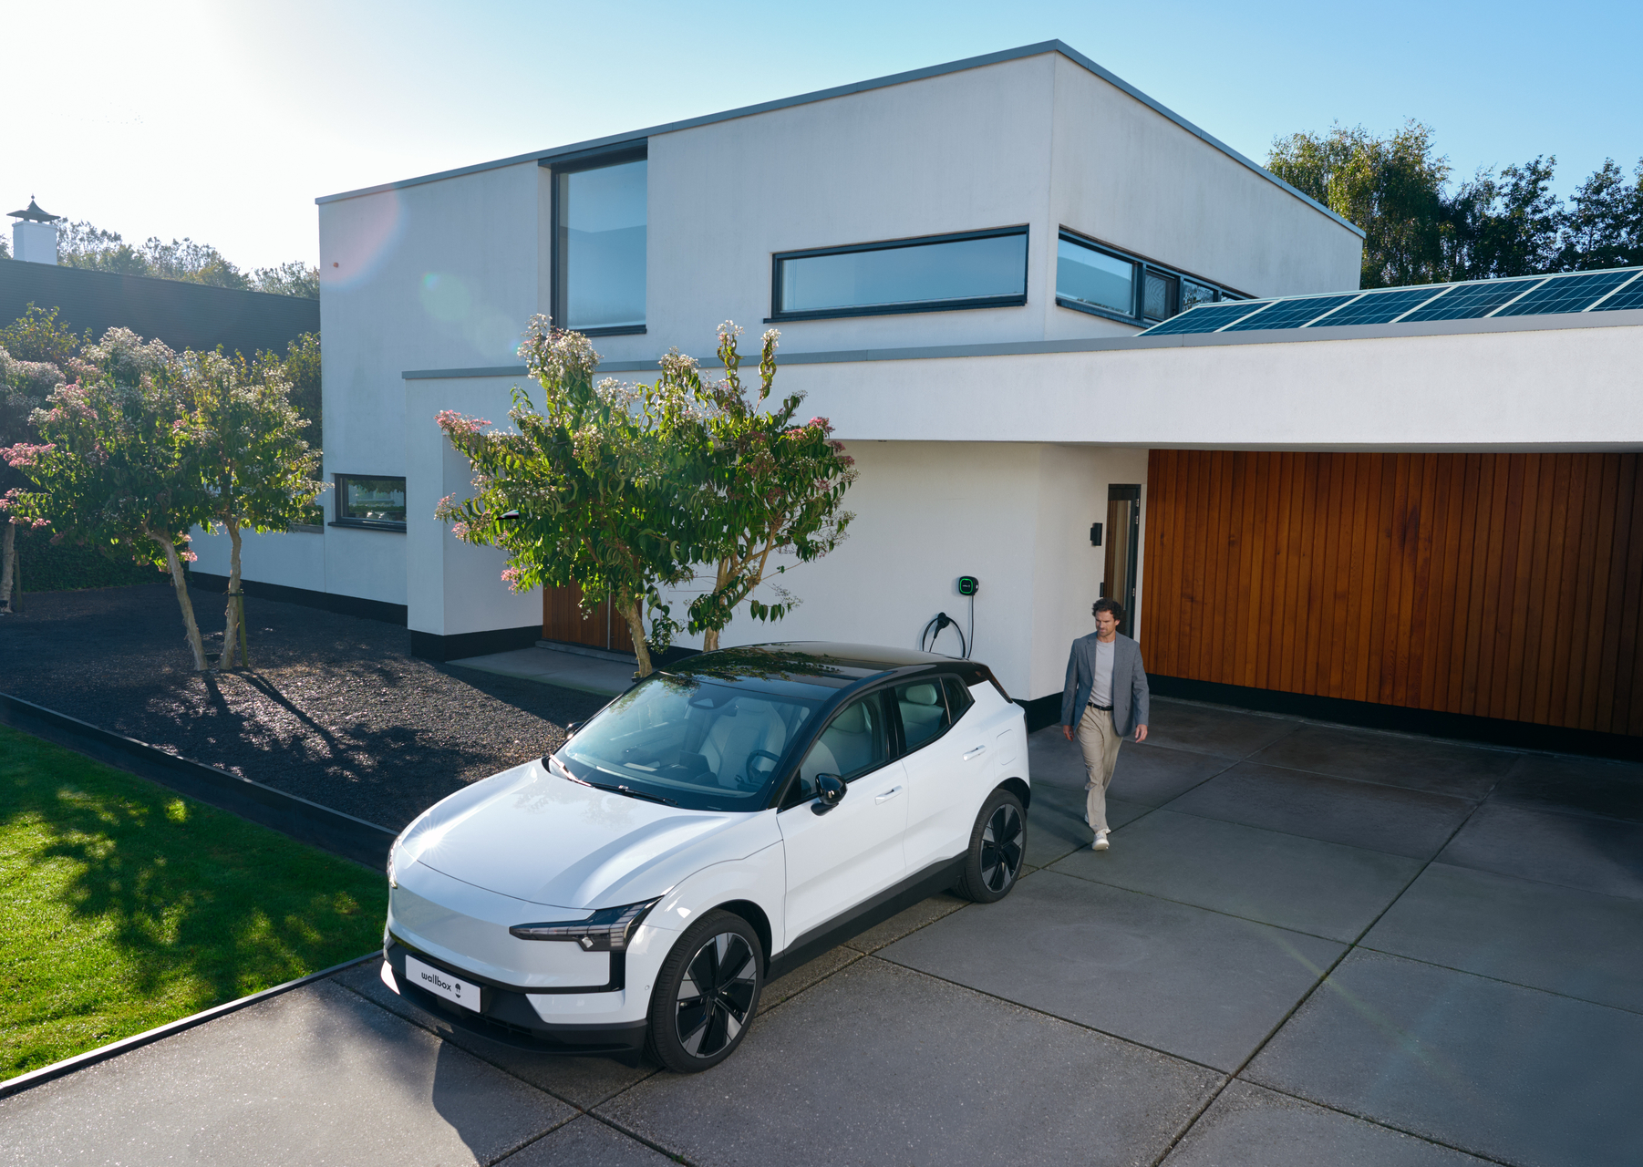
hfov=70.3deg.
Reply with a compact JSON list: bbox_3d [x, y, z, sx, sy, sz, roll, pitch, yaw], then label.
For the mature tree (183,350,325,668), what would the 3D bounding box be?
[{"bbox_3d":[-7.063,-0.871,14.402,2.050,3.930,2.100,-2,7,-26],"label":"mature tree"}]

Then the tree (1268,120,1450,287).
[{"bbox_3d":[15.681,-7.150,33.984,6.500,12.600,6.500,4,7,24],"label":"tree"}]

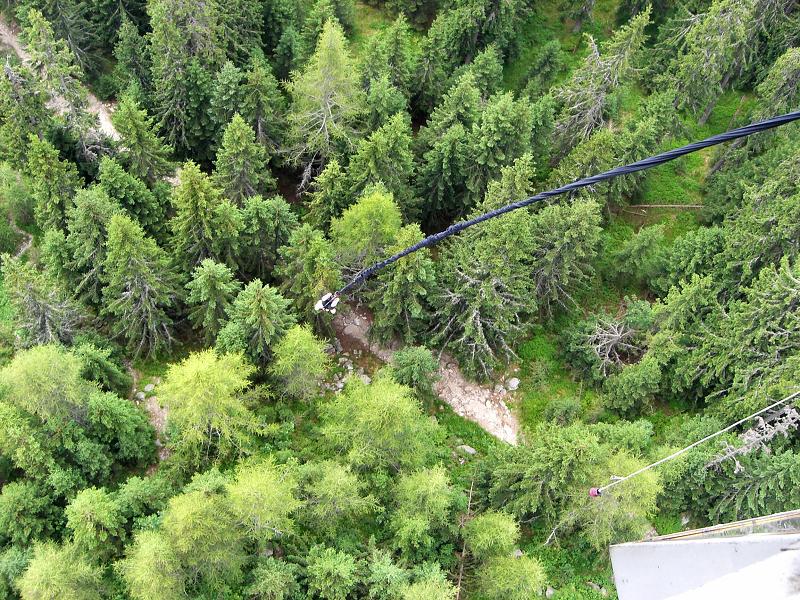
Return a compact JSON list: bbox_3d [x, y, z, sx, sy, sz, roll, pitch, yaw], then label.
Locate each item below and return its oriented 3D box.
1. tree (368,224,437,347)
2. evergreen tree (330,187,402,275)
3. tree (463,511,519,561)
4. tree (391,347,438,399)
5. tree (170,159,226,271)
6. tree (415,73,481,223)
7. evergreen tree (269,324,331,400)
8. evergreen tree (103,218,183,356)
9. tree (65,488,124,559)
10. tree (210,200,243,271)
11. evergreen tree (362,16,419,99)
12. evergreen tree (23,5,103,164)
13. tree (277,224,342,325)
[{"bbox_3d":[0.640,-1.600,67.810,5.440,14.420,5.440,2,59,-3],"label":"tree"},{"bbox_3d":[-2.660,-5.660,72.800,5.970,12.880,5.970,2,59,-3],"label":"evergreen tree"},{"bbox_3d":[5.520,13.120,50.100,3.100,4.880,3.100,0,58,-7],"label":"tree"},{"bbox_3d":[1.140,4.160,55.290,3.040,4.680,3.040,0,58,-7],"label":"tree"},{"bbox_3d":[-13.412,-5.691,58.453,3.570,13.470,3.570,14,61,0],"label":"tree"},{"bbox_3d":[4.690,-12.780,73.430,5.950,17.000,5.950,2,59,-3],"label":"tree"},{"bbox_3d":[-6.506,3.919,56.269,3.810,10.290,3.810,3,62,-6],"label":"evergreen tree"},{"bbox_3d":[-15.900,-1.110,51.620,4.800,12.840,4.800,0,58,-7],"label":"evergreen tree"},{"bbox_3d":[-17.434,12.641,50.117,3.340,9.890,3.340,14,61,0],"label":"tree"},{"bbox_3d":[-11.570,-4.390,57.740,2.160,6.900,2.160,0,58,-7],"label":"tree"},{"bbox_3d":[-0.460,-18.340,66.830,4.220,8.660,4.220,0,58,-7],"label":"evergreen tree"},{"bbox_3d":[-23.549,-15.176,61.277,3.890,15.110,3.890,14,61,0],"label":"evergreen tree"},{"bbox_3d":[-7.220,-2.210,68.950,5.420,12.880,5.420,2,59,-3],"label":"tree"}]

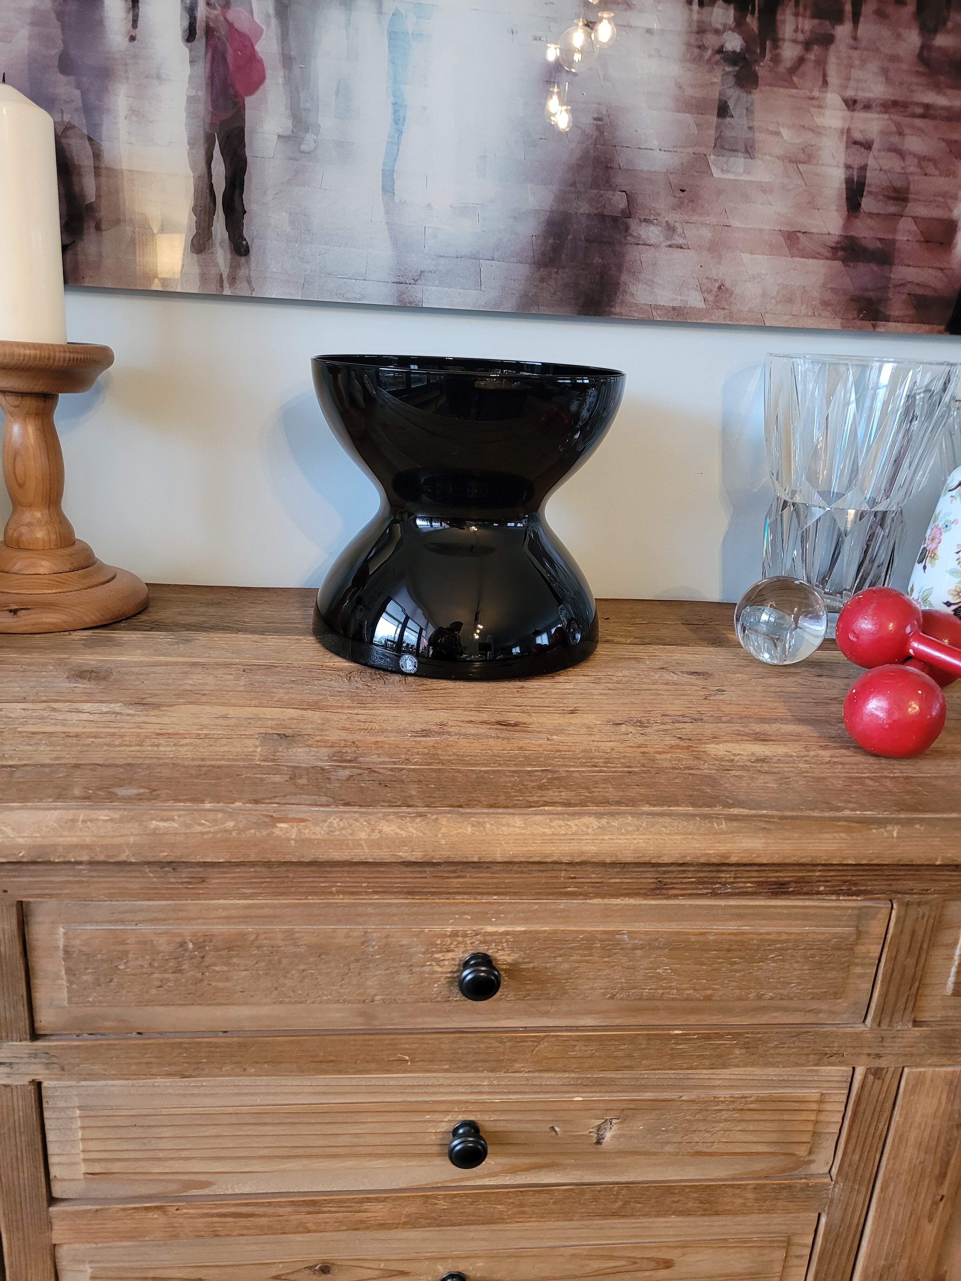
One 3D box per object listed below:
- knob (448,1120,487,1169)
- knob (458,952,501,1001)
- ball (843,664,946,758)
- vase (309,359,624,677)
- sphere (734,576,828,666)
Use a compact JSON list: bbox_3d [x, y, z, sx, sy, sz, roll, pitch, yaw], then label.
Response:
[{"bbox_3d":[-0.009,0.345,0.657,0.027,0.027,0.027,1,18,-6],"label":"knob"},{"bbox_3d":[-0.001,0.215,0.615,0.026,0.026,0.027,1,18,-6],"label":"knob"},{"bbox_3d":[0.296,0.051,0.690,0.067,0.067,0.067,1,18,-6],"label":"ball"},{"bbox_3d":[-0.016,-0.126,0.888,0.275,0.247,0.275,1,18,-6],"label":"vase"},{"bbox_3d":[0.274,-0.018,0.876,0.081,0.081,0.081,1,18,-6],"label":"sphere"}]

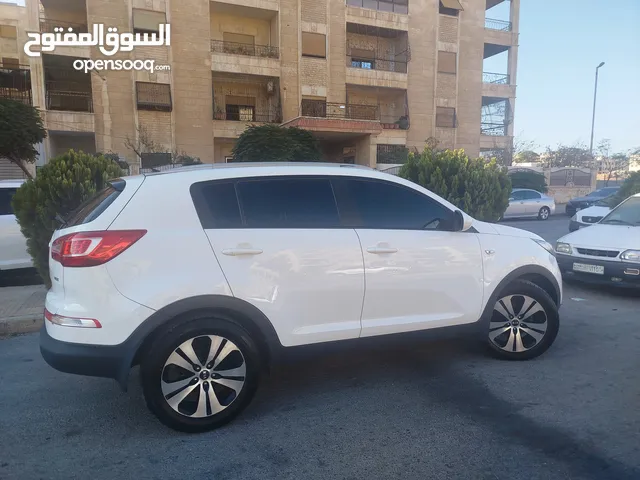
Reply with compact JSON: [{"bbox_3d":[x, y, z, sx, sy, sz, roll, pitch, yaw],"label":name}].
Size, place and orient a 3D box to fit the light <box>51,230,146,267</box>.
[{"bbox_3d":[-1.298,0.034,2.570,0.500,0.215,0.420,-3,6,-26],"label":"light"}]

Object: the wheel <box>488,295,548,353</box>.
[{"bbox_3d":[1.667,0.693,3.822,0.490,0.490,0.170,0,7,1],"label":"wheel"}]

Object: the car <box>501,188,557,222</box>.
[{"bbox_3d":[8.364,-1.615,19.906,4.500,1.450,1.760,-3,7,-25],"label":"car"}]

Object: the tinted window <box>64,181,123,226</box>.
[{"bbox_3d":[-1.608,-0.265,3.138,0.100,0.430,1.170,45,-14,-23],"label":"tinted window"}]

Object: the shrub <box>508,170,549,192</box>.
[{"bbox_3d":[11.242,-2.622,24.246,2.245,2.271,2.245,-3,7,-25],"label":"shrub"}]

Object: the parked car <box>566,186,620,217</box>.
[{"bbox_3d":[14.688,-1.889,22.233,4.500,1.460,1.780,-2,6,-19],"label":"parked car"}]

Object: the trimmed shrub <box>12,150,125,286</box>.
[{"bbox_3d":[-3.015,-0.183,5.366,1.240,1.746,1.240,-3,7,-25],"label":"trimmed shrub"}]

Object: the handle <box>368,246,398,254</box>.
[{"bbox_3d":[0.439,0.071,3.147,0.245,0.047,0.060,-3,6,-26],"label":"handle"}]

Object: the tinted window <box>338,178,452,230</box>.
[{"bbox_3d":[0.588,-0.262,3.332,0.970,0.400,0.070,-3,-12,-26],"label":"tinted window"}]

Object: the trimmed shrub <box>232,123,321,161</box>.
[{"bbox_3d":[-1.767,-2.686,18.622,3.550,3.950,3.370,0,6,0],"label":"trimmed shrub"}]

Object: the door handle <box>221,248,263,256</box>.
[{"bbox_3d":[-0.470,0.072,2.677,0.245,0.050,0.055,-3,7,-25],"label":"door handle"}]

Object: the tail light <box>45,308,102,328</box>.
[{"bbox_3d":[-1.408,0.448,2.513,0.320,0.100,0.360,-3,6,-26],"label":"tail light"}]

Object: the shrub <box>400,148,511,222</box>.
[{"bbox_3d":[2.381,-0.582,7.846,1.964,1.968,1.755,-3,7,-25],"label":"shrub"}]

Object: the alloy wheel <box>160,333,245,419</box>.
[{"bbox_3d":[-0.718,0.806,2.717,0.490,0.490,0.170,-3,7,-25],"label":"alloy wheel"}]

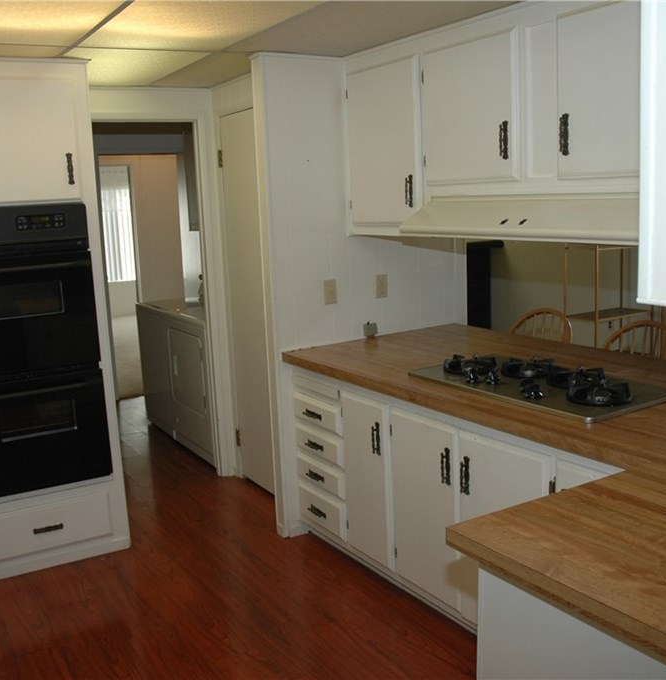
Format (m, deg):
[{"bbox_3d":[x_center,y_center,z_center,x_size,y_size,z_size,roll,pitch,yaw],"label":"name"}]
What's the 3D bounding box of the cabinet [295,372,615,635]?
[{"bbox_3d":[0.626,0.616,3.119,0.620,0.820,1.960,-8,11,-31],"label":"cabinet"}]

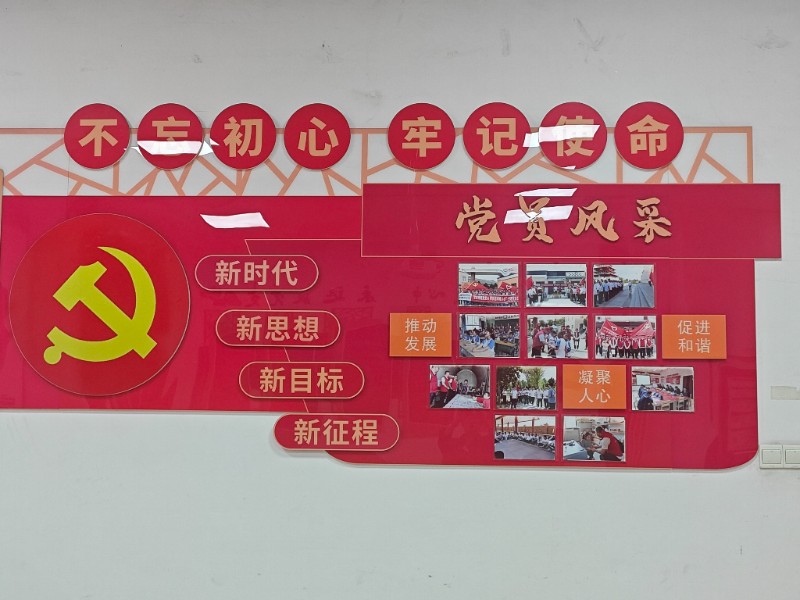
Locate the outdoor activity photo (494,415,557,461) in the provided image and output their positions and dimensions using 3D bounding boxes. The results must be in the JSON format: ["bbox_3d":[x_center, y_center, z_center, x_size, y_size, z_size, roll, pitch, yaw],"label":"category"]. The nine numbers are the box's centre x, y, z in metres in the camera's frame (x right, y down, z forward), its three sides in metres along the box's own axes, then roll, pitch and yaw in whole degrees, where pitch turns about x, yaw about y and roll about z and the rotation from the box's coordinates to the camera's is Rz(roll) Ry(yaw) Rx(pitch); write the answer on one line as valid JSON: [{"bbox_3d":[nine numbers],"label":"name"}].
[{"bbox_3d":[0.474,0.521,2.009,0.228,0.164,0.008,0,-2,1],"label":"outdoor activity photo"}]

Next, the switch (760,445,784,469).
[{"bbox_3d":[1.397,0.591,1.997,0.086,0.086,0.011,0,-2,1],"label":"switch"}]

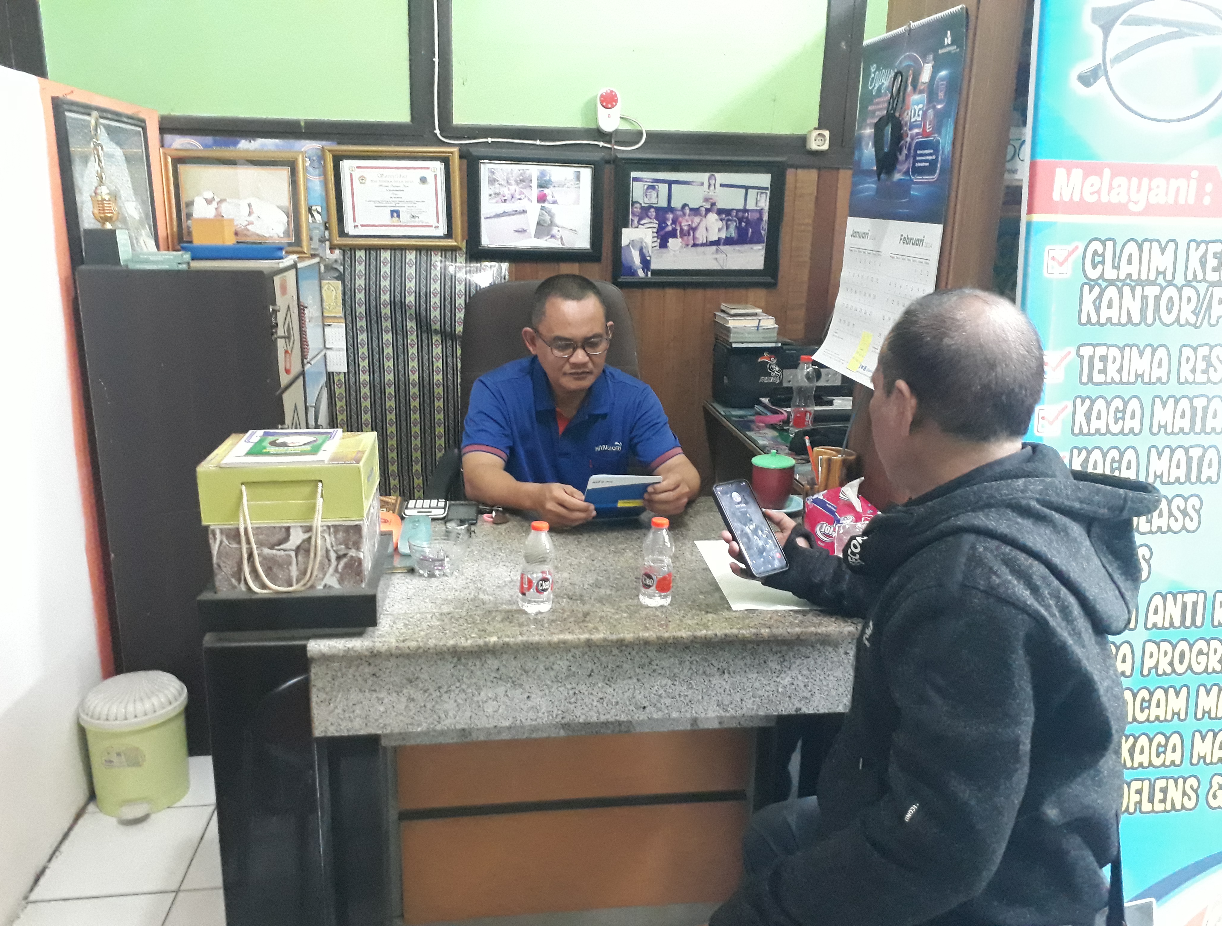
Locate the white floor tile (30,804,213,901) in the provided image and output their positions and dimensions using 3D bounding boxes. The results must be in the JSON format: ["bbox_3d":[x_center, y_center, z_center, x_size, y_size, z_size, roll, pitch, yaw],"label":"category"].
[{"bbox_3d":[-1.050,0.846,2.096,0.295,0.010,0.300,-1,15,-8],"label":"white floor tile"}]

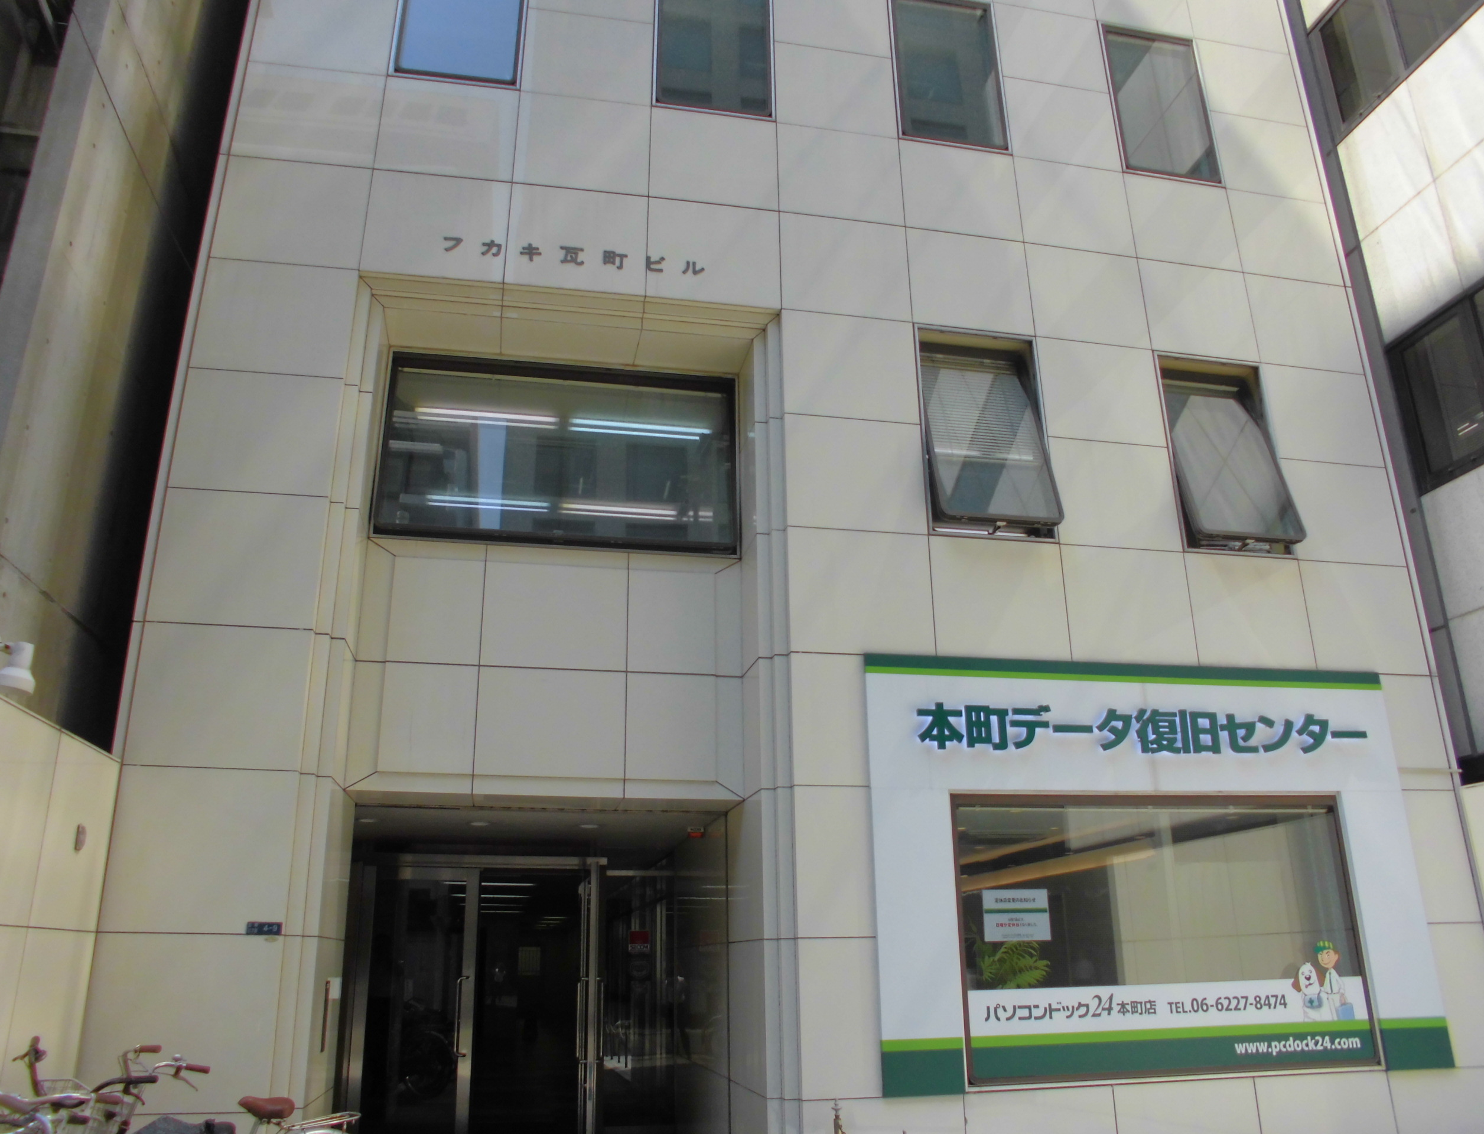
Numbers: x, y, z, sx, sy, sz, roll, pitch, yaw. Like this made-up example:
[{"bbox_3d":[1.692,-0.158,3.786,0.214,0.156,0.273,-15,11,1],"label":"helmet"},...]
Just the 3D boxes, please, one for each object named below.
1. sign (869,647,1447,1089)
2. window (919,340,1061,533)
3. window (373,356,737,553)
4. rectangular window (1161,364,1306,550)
[{"bbox_3d":[2.640,1.859,7.049,3.826,2.579,0.066,3,-20,-11],"label":"sign"},{"bbox_3d":[1.684,-0.926,7.897,0.915,1.512,0.245,3,-20,-11],"label":"window"},{"bbox_3d":[-1.256,-0.798,8.040,2.500,1.412,0.119,3,-20,-11],"label":"window"},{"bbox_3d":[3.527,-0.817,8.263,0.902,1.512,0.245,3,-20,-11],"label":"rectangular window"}]

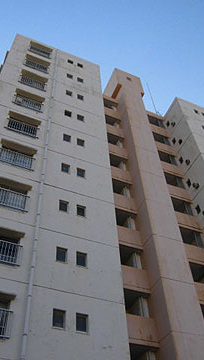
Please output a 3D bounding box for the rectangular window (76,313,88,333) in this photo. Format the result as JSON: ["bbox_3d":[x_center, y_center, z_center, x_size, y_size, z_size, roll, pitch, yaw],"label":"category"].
[{"bbox_3d":[-0.721,5.110,12.848,0.480,0.690,0.120,17,-52,-17],"label":"rectangular window"}]

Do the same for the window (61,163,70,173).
[{"bbox_3d":[-1.912,-0.583,18.875,0.460,0.690,0.120,17,-52,-17],"label":"window"}]

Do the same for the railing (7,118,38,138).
[{"bbox_3d":[-4.215,-2.746,19.239,1.776,0.875,0.170,17,-52,-17],"label":"railing"}]

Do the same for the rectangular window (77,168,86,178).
[{"bbox_3d":[-1.075,-0.351,18.810,0.452,0.662,0.130,17,-52,-17],"label":"rectangular window"}]

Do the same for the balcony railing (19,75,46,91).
[{"bbox_3d":[-4.565,-6.367,23.827,1.850,0.920,0.180,17,-52,-17],"label":"balcony railing"}]

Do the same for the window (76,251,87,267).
[{"bbox_3d":[-0.811,3.228,14.689,0.441,0.700,0.130,17,-52,-17],"label":"window"}]

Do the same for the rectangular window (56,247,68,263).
[{"bbox_3d":[-1.640,3.070,14.730,0.460,0.680,0.100,17,-52,-17],"label":"rectangular window"}]

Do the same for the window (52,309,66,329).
[{"bbox_3d":[-1.505,4.877,12.595,0.480,0.690,0.120,17,-52,-17],"label":"window"}]

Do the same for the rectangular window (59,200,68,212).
[{"bbox_3d":[-1.770,1.241,16.863,0.460,0.680,0.100,17,-52,-17],"label":"rectangular window"}]

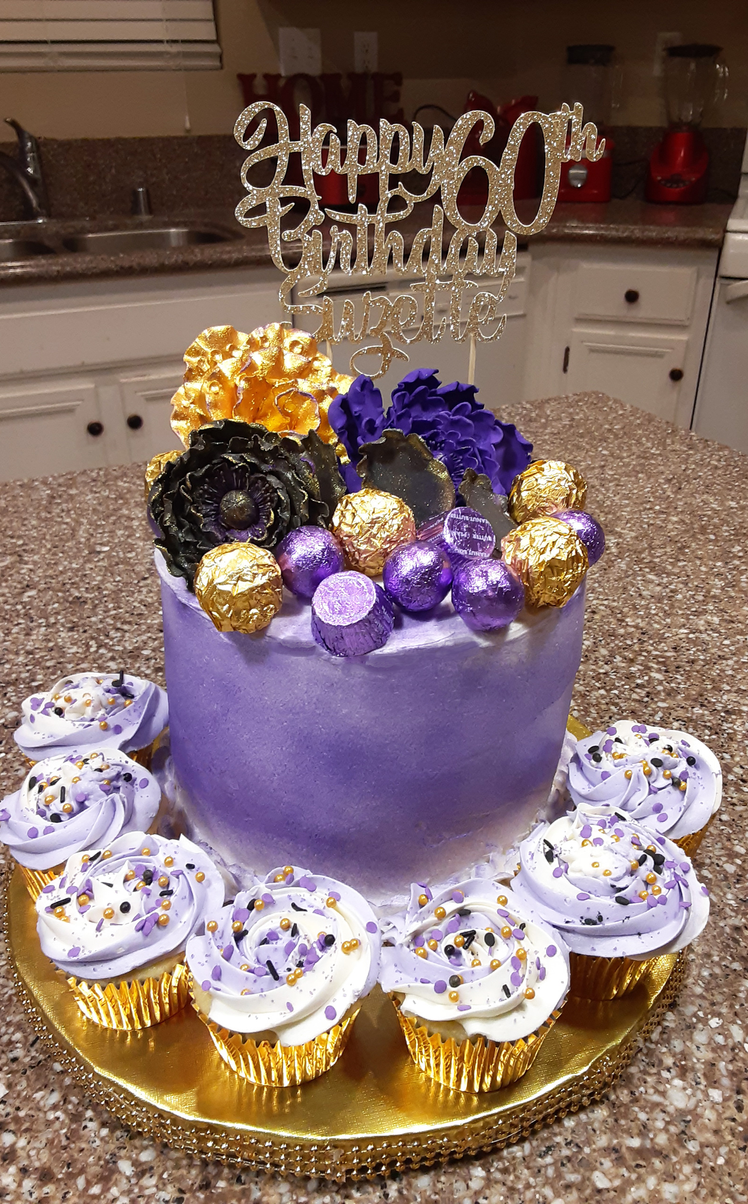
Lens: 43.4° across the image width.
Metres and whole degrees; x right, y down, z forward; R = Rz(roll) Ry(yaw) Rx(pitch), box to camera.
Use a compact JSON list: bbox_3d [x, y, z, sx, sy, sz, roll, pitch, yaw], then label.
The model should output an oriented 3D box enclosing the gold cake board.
[{"bbox_3d":[-0.013,0.118,0.463,0.315,0.018,0.315,-1,29,0],"label":"gold cake board"}]

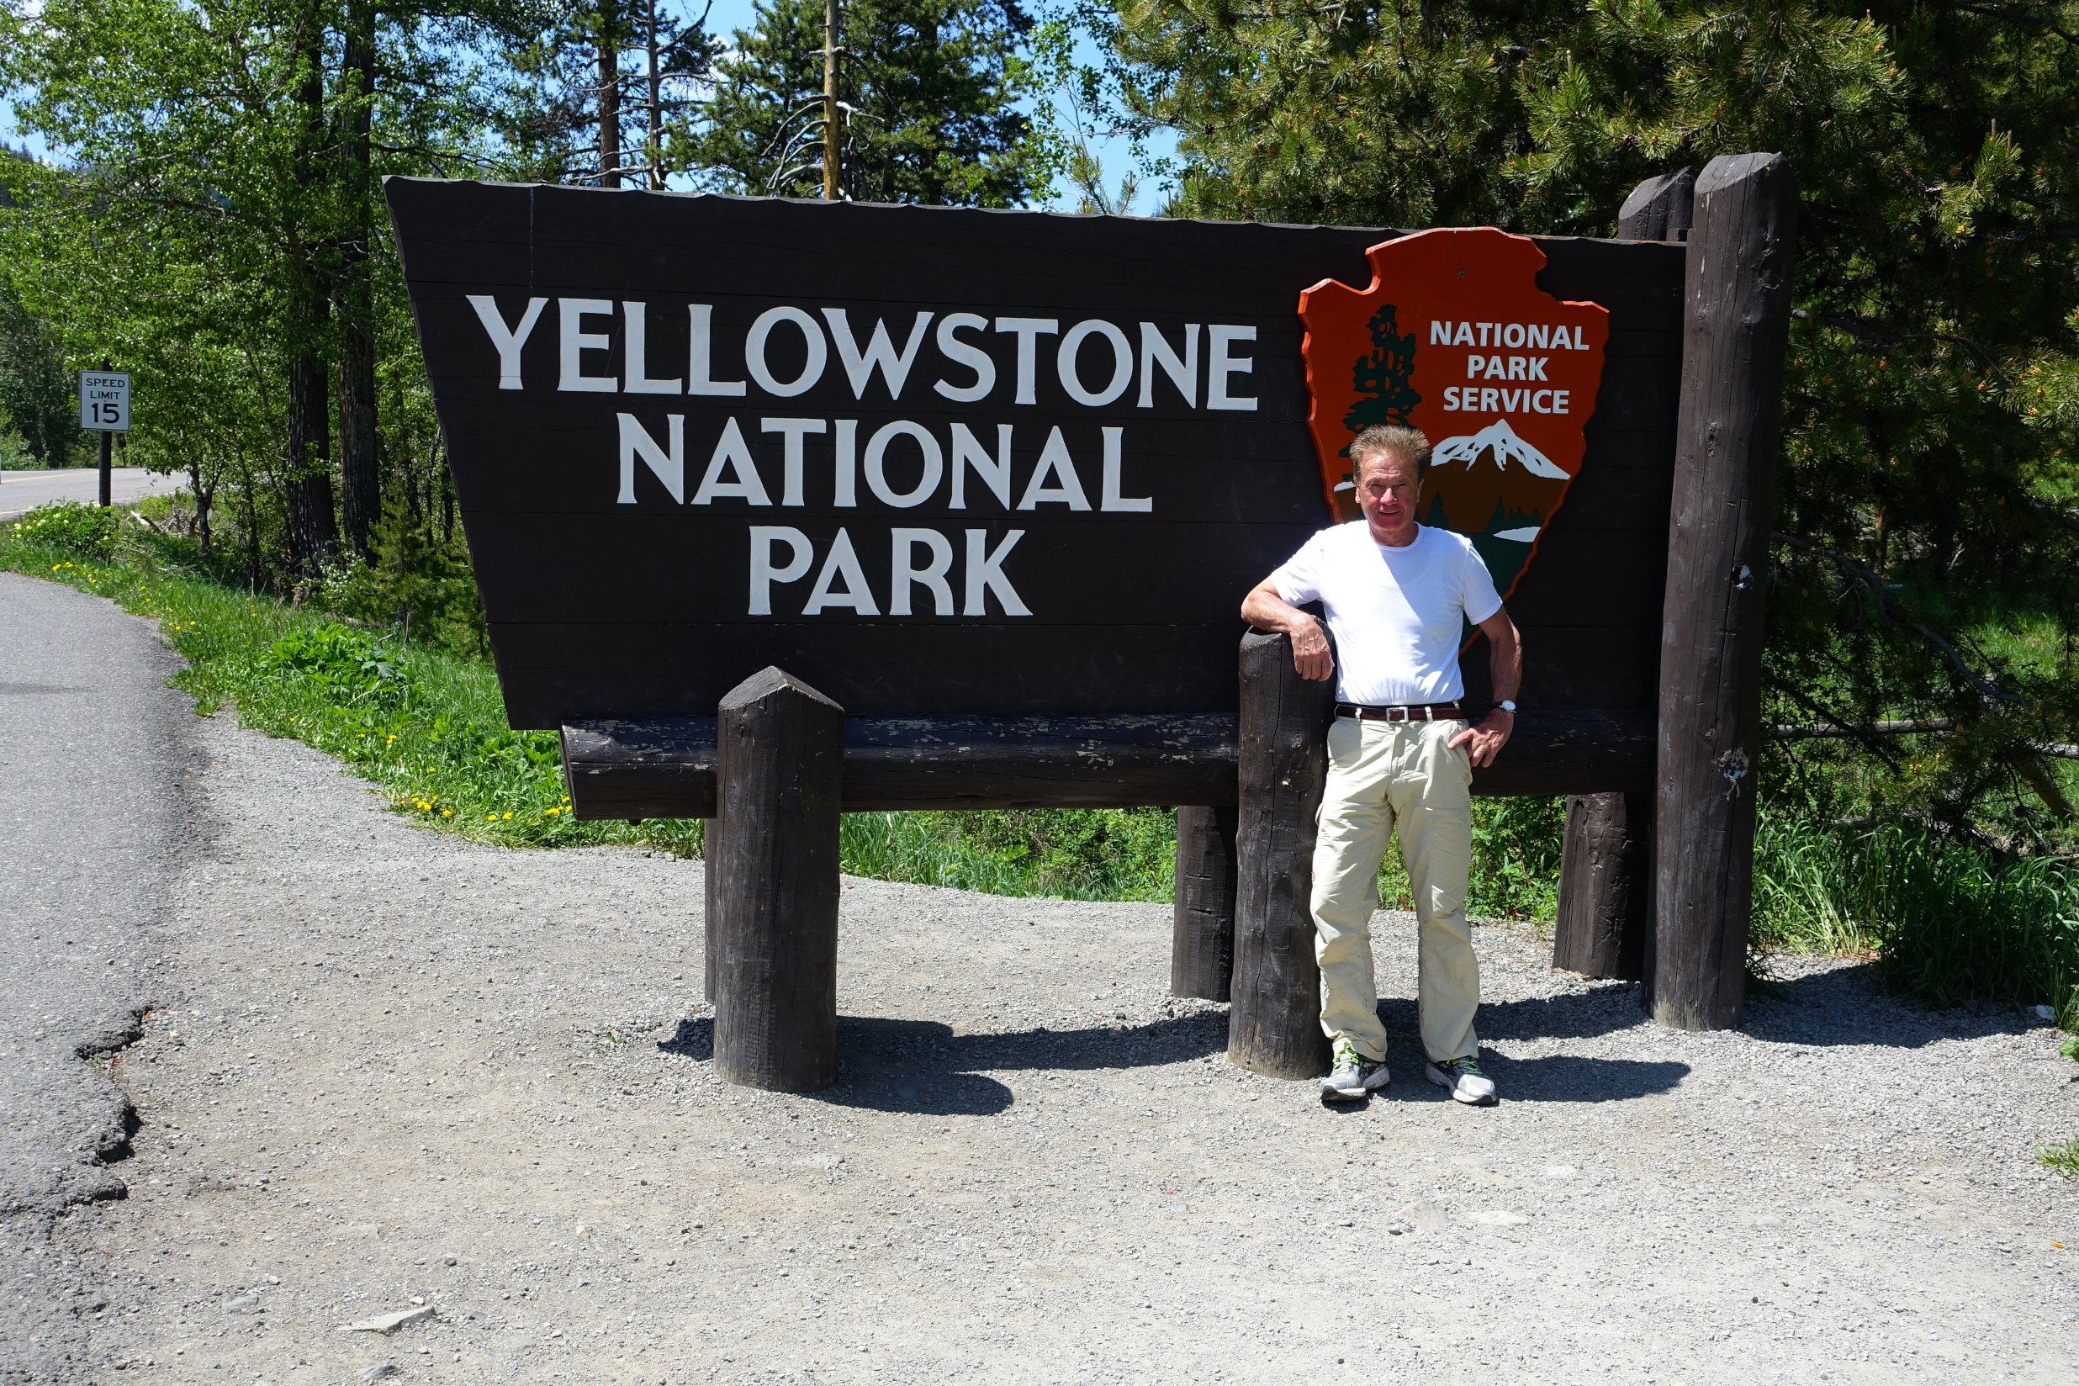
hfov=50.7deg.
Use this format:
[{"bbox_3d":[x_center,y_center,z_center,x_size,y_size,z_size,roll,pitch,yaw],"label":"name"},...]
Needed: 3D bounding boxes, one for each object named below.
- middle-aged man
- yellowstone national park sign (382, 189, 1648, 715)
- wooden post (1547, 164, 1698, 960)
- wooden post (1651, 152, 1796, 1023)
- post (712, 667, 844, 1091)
[{"bbox_3d":[0.902,0.188,5.760,0.730,1.750,0.400,1,5,2],"label":"middle-aged man"},{"bbox_3d":[0.170,-0.654,6.469,4.019,1.495,0.100,0,5,-15],"label":"yellowstone national park sign"},{"bbox_3d":[1.978,-0.393,7.376,0.300,2.696,0.300,0,5,-15],"label":"wooden post"},{"bbox_3d":[2.050,-0.296,6.604,0.300,2.586,0.300,0,5,-15],"label":"wooden post"},{"bbox_3d":[-0.699,0.493,5.903,0.325,1.112,0.325,0,5,-15],"label":"post"}]

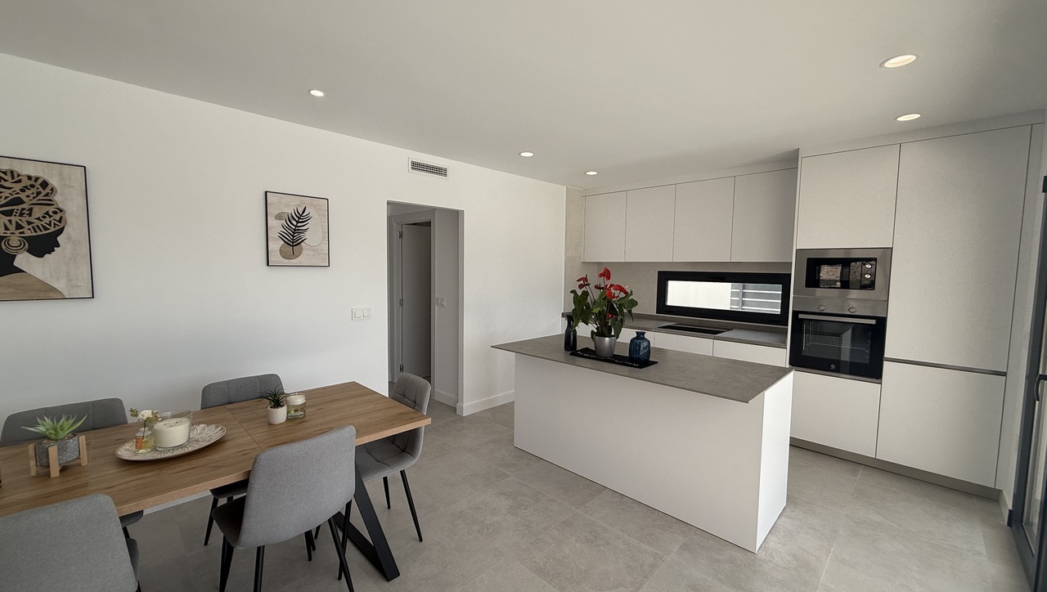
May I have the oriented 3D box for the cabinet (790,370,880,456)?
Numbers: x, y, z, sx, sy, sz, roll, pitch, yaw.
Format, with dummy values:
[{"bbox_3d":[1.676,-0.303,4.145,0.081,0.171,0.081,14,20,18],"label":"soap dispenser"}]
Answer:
[{"bbox_3d":[2.650,0.914,3.588,0.597,0.562,0.580,5,6,44],"label":"cabinet"}]

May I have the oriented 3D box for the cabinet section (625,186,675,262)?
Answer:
[{"bbox_3d":[1.558,-0.816,4.948,0.599,0.838,0.360,5,6,44],"label":"cabinet section"}]

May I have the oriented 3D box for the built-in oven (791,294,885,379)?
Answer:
[{"bbox_3d":[2.649,0.305,3.534,0.597,0.591,0.550,5,6,44],"label":"built-in oven"}]

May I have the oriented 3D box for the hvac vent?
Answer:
[{"bbox_3d":[-0.829,-1.131,3.768,0.022,0.126,0.413,5,6,44],"label":"hvac vent"}]

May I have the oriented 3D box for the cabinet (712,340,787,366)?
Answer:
[{"bbox_3d":[2.207,0.792,4.024,0.600,0.733,0.600,5,6,44],"label":"cabinet"}]

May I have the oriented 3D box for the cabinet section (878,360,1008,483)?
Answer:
[{"bbox_3d":[3.094,0.858,3.172,0.600,0.739,0.610,5,6,44],"label":"cabinet section"}]

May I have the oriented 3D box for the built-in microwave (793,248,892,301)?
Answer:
[{"bbox_3d":[2.604,-0.185,3.445,0.597,0.393,0.400,5,6,44],"label":"built-in microwave"}]

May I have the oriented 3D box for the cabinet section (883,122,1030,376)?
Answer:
[{"bbox_3d":[3.111,-0.311,3.088,0.600,1.548,0.610,5,6,44],"label":"cabinet section"}]

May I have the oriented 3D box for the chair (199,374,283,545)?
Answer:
[{"bbox_3d":[-1.428,0.906,2.264,0.450,0.850,0.550,-3,6,-43],"label":"chair"}]

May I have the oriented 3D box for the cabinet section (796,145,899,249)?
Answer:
[{"bbox_3d":[2.688,-0.749,3.476,0.600,0.743,0.610,5,6,44],"label":"cabinet section"}]

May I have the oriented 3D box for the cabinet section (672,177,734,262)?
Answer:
[{"bbox_3d":[1.988,-0.779,4.531,0.601,0.838,0.360,5,6,44],"label":"cabinet section"}]

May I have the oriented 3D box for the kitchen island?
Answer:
[{"bbox_3d":[0.719,0.866,2.983,1.825,0.890,0.950,5,6,44],"label":"kitchen island"}]

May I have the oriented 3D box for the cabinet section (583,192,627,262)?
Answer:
[{"bbox_3d":[1.128,-0.853,5.366,0.603,0.838,0.360,5,6,44],"label":"cabinet section"}]

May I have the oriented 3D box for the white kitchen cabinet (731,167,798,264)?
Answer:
[{"bbox_3d":[2.419,-0.747,4.114,0.602,0.843,0.350,5,6,44],"label":"white kitchen cabinet"}]

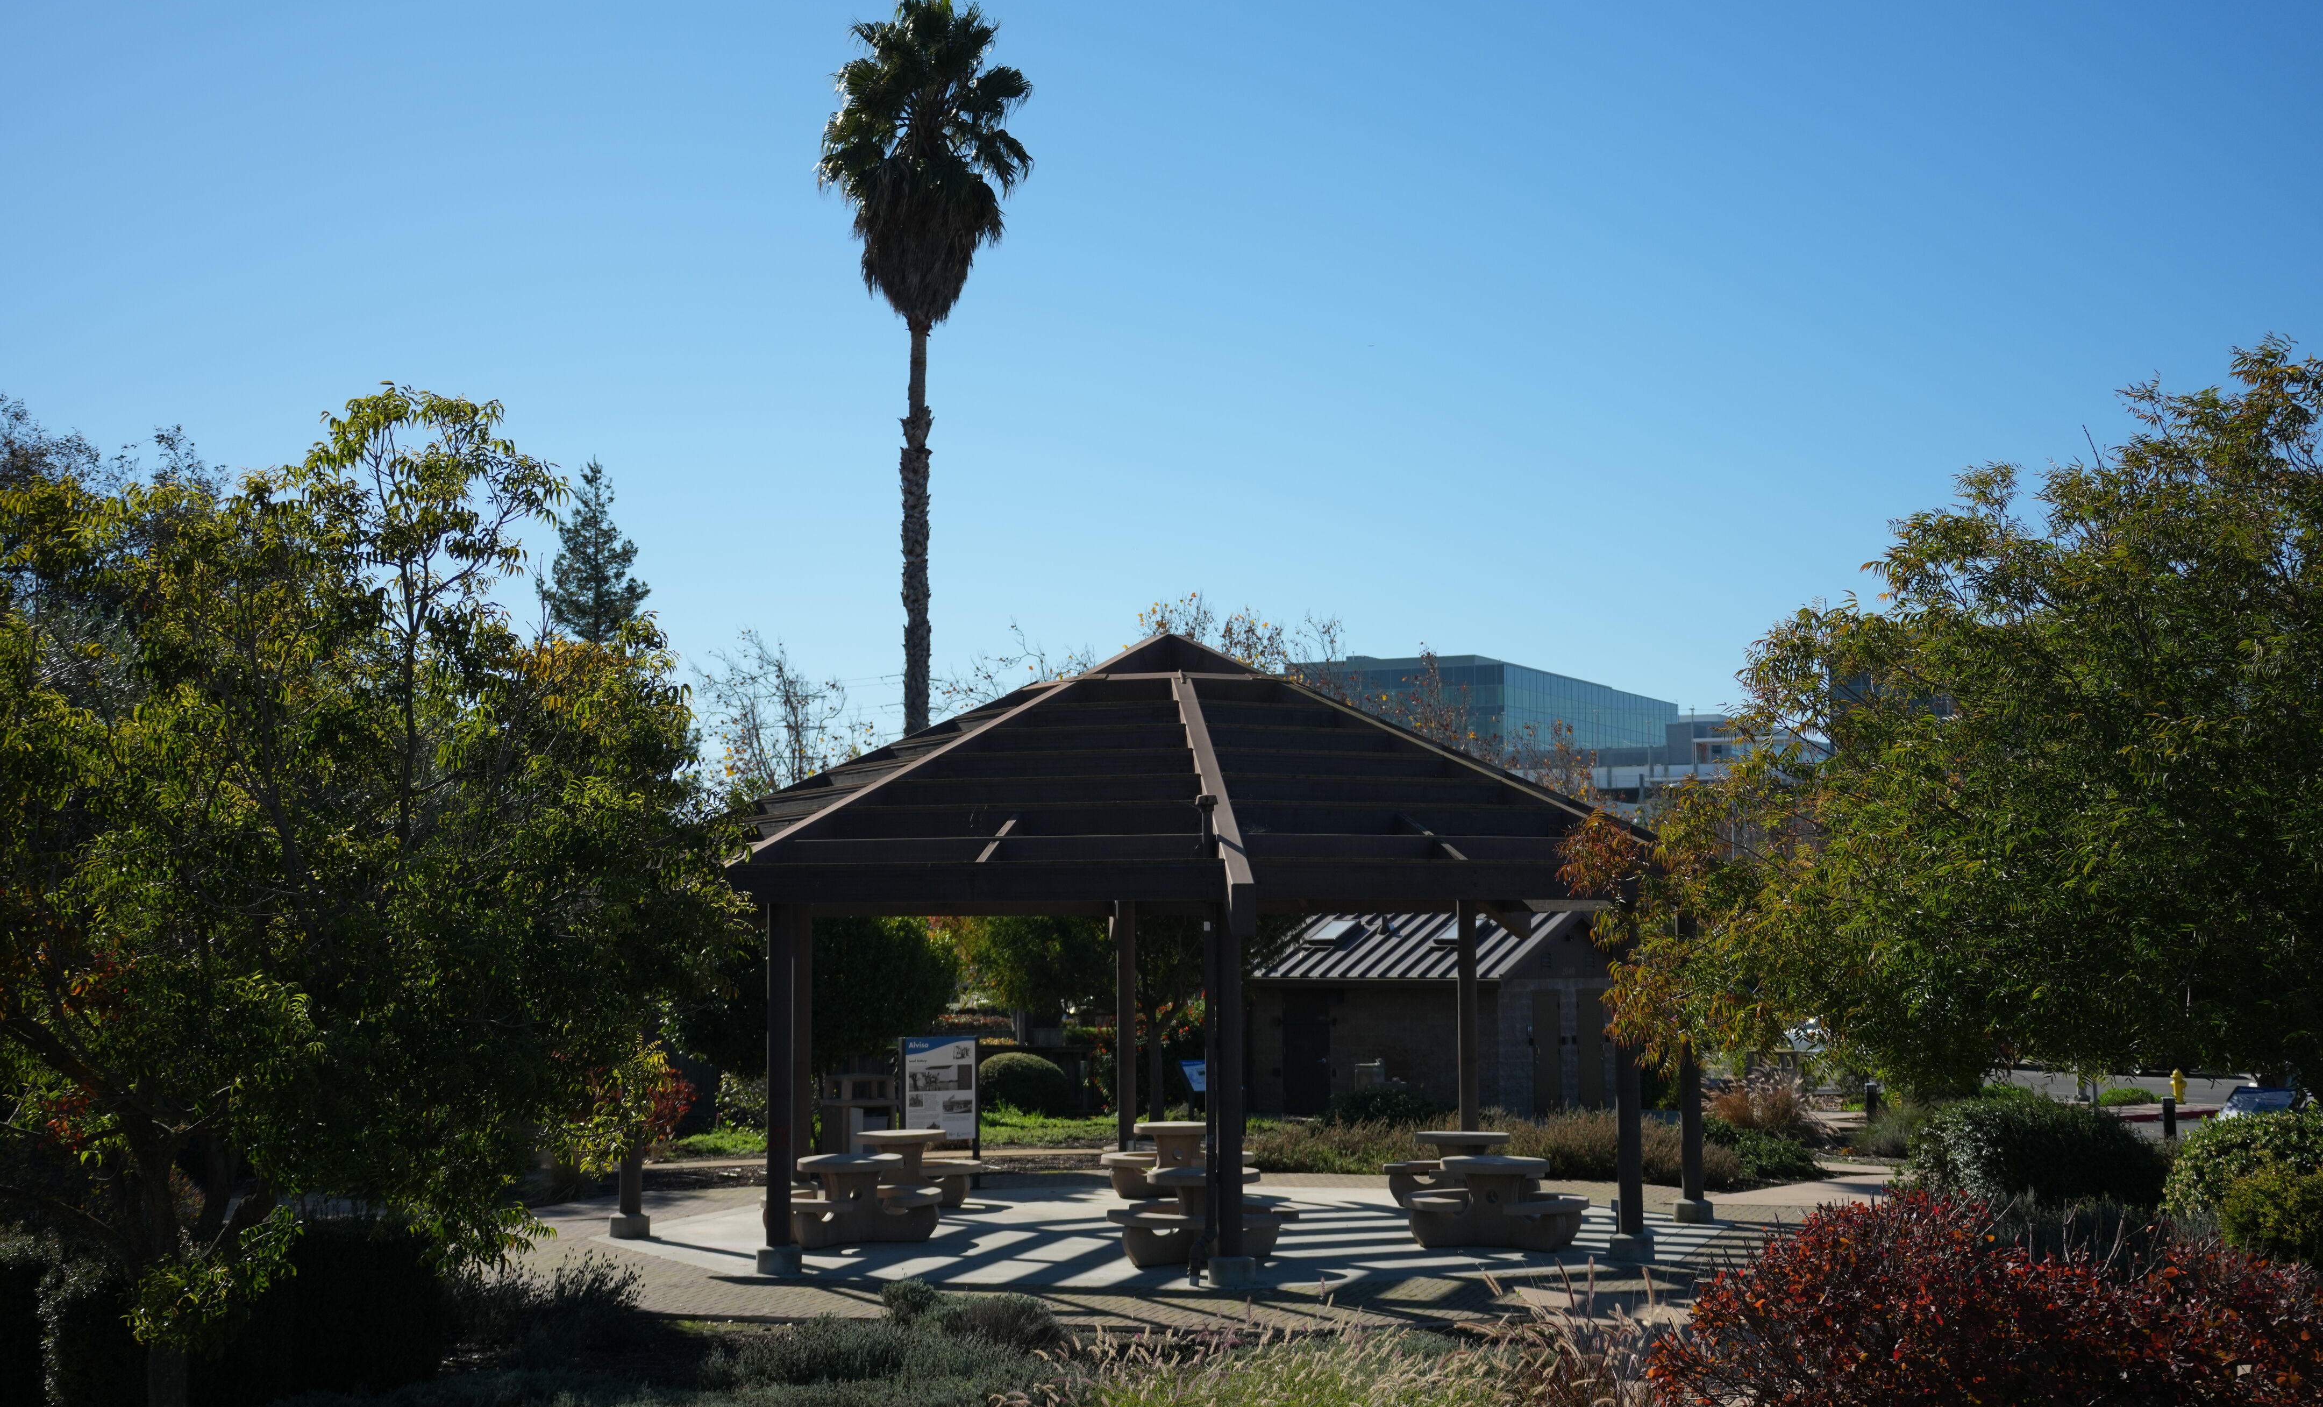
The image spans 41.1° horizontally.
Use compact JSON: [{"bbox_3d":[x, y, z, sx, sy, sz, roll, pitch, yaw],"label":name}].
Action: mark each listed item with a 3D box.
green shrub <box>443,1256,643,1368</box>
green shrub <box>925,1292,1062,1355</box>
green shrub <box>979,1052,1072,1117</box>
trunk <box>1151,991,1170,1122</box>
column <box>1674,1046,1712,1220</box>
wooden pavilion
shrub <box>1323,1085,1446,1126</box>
[{"bbox_3d":[-4.067,4.030,20.441,1.270,0.740,1.050,0,-5,0],"label":"green shrub"},{"bbox_3d":[-1.140,4.182,21.029,0.920,0.500,0.850,0,-5,0],"label":"green shrub"},{"bbox_3d":[-2.329,6.484,52.647,1.620,1.100,1.550,0,-5,0],"label":"green shrub"},{"bbox_3d":[-0.014,5.627,49.205,0.280,2.200,0.280,0,-5,0],"label":"trunk"},{"bbox_3d":[5.366,3.683,31.391,0.380,3.100,0.380,0,-5,-5],"label":"column"},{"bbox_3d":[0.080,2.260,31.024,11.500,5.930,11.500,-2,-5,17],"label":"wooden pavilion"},{"bbox_3d":[3.521,6.284,48.647,2.000,0.800,1.500,0,-5,0],"label":"shrub"}]

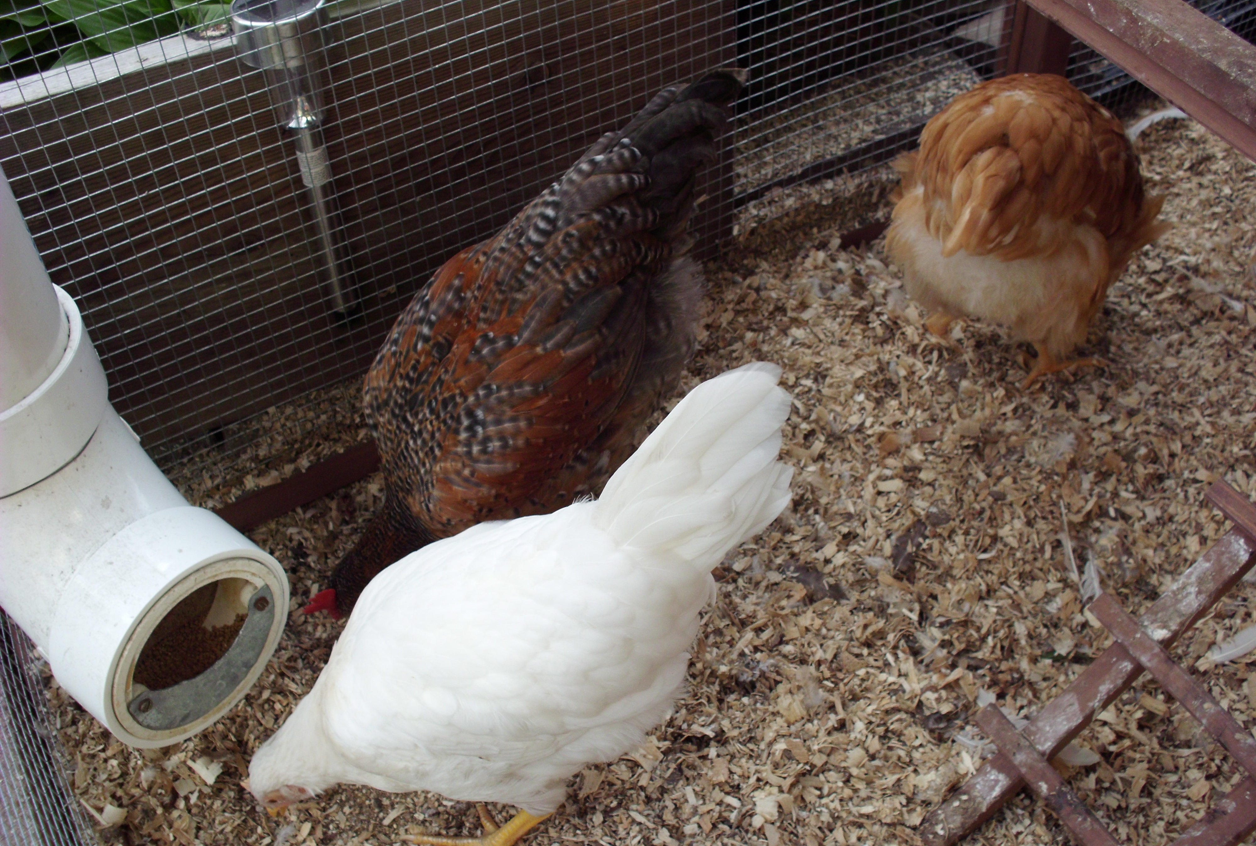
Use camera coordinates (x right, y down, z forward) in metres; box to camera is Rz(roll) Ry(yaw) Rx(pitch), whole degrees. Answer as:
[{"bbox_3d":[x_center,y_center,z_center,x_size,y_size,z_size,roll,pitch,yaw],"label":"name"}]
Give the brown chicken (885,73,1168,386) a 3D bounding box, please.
[{"bbox_3d":[0.329,-0.167,1.029,0.195,0.240,0.310,21,52,20],"label":"brown chicken"}]

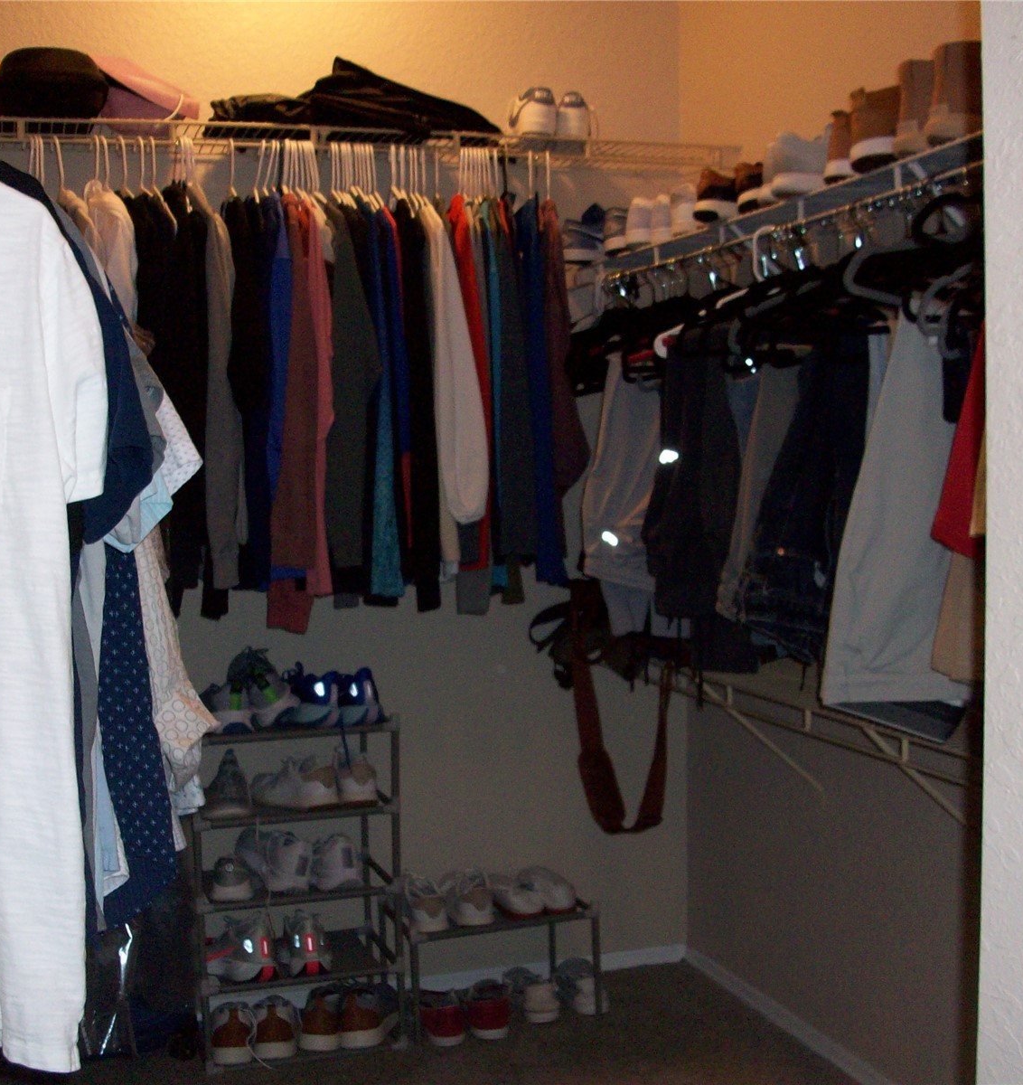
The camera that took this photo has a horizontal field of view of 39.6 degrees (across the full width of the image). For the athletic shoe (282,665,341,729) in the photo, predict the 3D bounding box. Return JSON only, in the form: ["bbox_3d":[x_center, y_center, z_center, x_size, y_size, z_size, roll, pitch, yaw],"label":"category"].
[{"bbox_3d":[-0.477,0.349,3.285,0.110,0.120,0.290,-3,4,-33],"label":"athletic shoe"}]

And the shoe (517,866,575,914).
[{"bbox_3d":[0.070,0.829,3.520,0.105,0.100,0.280,-2,4,-18],"label":"shoe"}]

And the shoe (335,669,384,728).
[{"bbox_3d":[-0.388,0.336,3.234,0.107,0.115,0.290,-3,4,-27],"label":"shoe"}]

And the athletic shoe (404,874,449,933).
[{"bbox_3d":[-0.219,0.830,3.404,0.105,0.110,0.285,-2,4,-13],"label":"athletic shoe"}]

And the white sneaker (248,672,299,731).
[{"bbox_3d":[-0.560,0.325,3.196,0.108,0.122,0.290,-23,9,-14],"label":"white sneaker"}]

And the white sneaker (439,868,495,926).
[{"bbox_3d":[-0.114,0.830,3.442,0.105,0.110,0.285,-2,4,-13],"label":"white sneaker"}]

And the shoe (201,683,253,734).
[{"bbox_3d":[-0.660,0.353,3.224,0.110,0.115,0.290,-3,4,-25],"label":"shoe"}]

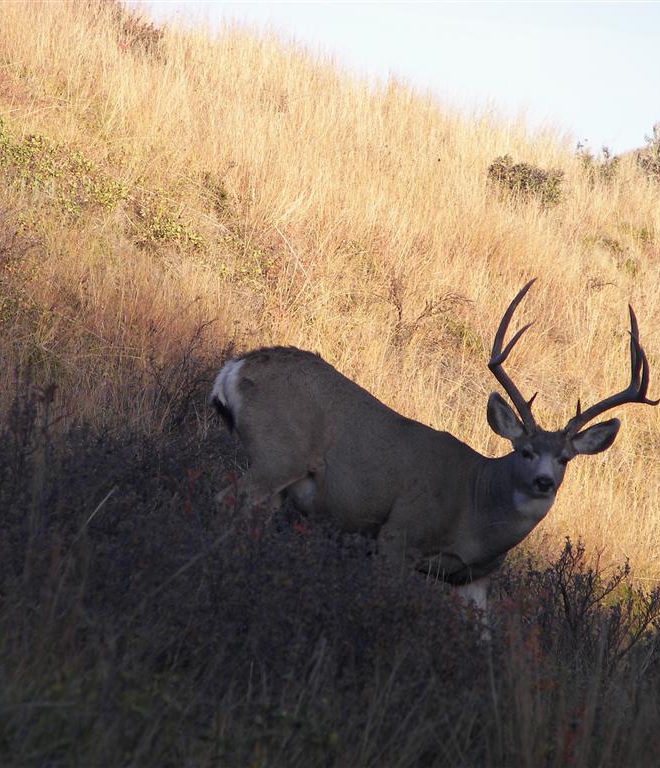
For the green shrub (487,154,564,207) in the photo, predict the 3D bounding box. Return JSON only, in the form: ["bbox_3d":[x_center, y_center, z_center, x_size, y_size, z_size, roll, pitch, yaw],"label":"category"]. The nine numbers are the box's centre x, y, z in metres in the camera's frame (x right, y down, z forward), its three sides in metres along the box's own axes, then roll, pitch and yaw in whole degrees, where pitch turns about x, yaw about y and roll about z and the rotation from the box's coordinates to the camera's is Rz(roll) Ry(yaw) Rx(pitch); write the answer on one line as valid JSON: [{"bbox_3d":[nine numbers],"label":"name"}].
[{"bbox_3d":[1.010,-1.031,46.000,0.410,0.320,0.380,0,-4,0],"label":"green shrub"}]

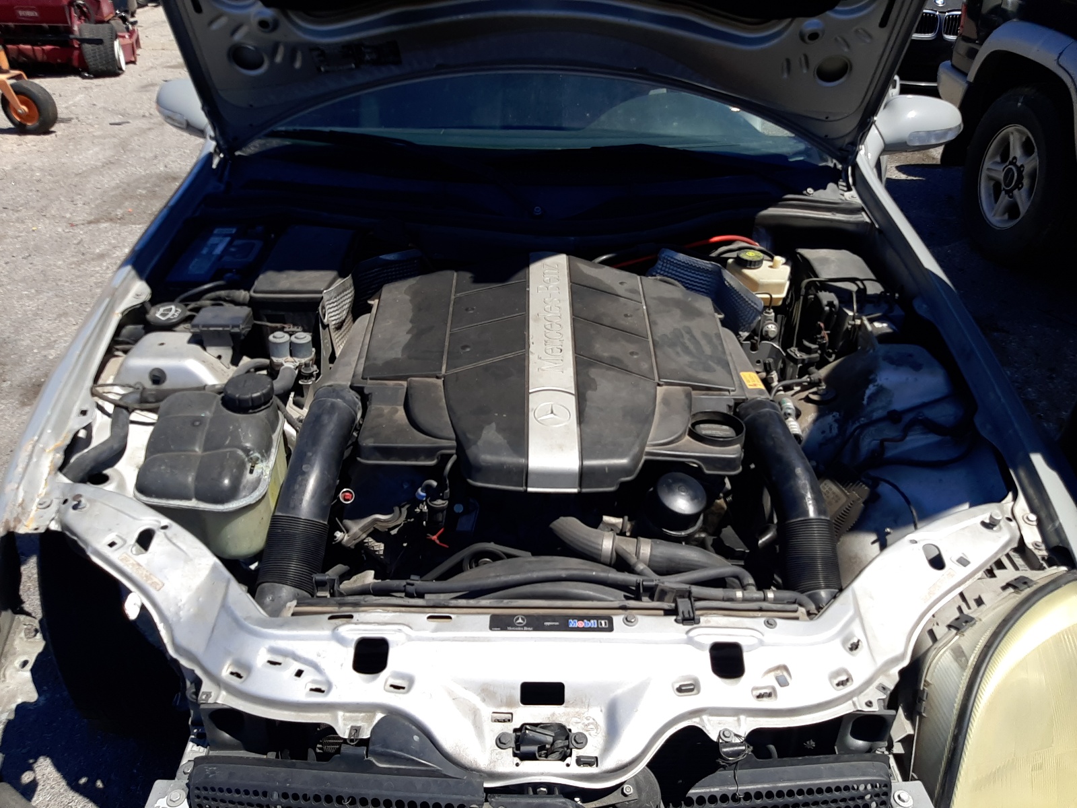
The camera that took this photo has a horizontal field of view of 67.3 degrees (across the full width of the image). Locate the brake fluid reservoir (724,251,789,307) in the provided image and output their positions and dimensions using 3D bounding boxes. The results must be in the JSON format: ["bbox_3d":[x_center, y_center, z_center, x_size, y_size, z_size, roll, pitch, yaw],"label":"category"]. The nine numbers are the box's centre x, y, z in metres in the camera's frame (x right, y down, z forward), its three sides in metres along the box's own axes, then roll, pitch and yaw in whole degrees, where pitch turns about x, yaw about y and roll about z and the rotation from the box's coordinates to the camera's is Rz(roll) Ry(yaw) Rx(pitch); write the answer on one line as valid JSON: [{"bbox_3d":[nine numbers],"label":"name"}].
[{"bbox_3d":[0.441,-0.260,1.624,0.105,0.115,0.135,1,35,0],"label":"brake fluid reservoir"}]

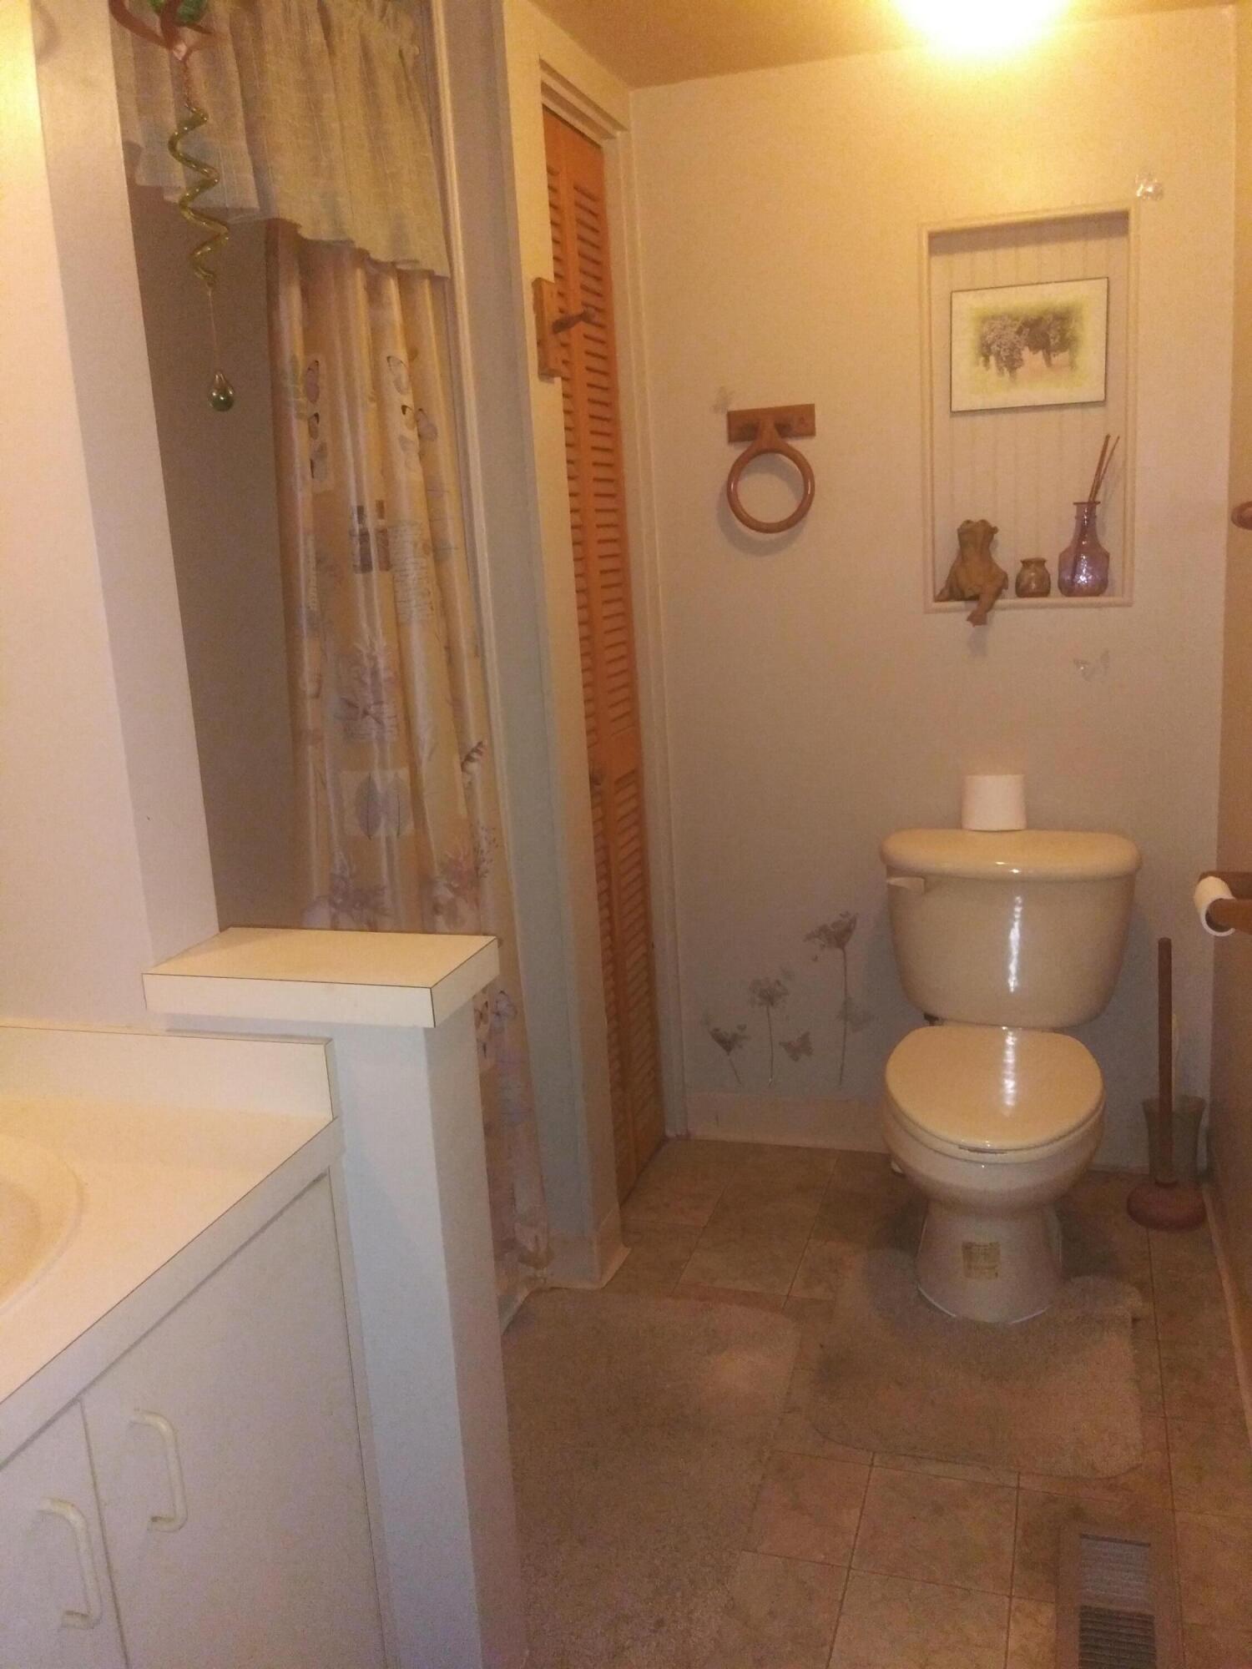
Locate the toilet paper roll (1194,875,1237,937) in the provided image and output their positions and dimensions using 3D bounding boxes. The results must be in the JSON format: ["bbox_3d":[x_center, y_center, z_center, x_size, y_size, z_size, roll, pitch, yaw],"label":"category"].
[{"bbox_3d":[0.784,0.093,1.728,0.058,0.058,0.105,1,13,19],"label":"toilet paper roll"}]

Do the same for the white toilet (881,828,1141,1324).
[{"bbox_3d":[0.663,0.417,2.313,0.485,0.750,0.730,1,13,19],"label":"white toilet"}]

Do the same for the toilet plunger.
[{"bbox_3d":[1.013,0.463,2.443,0.137,0.562,0.137,1,13,19],"label":"toilet plunger"}]

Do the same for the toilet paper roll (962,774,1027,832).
[{"bbox_3d":[0.705,-0.061,2.490,0.117,0.100,0.117,1,13,19],"label":"toilet paper roll"}]

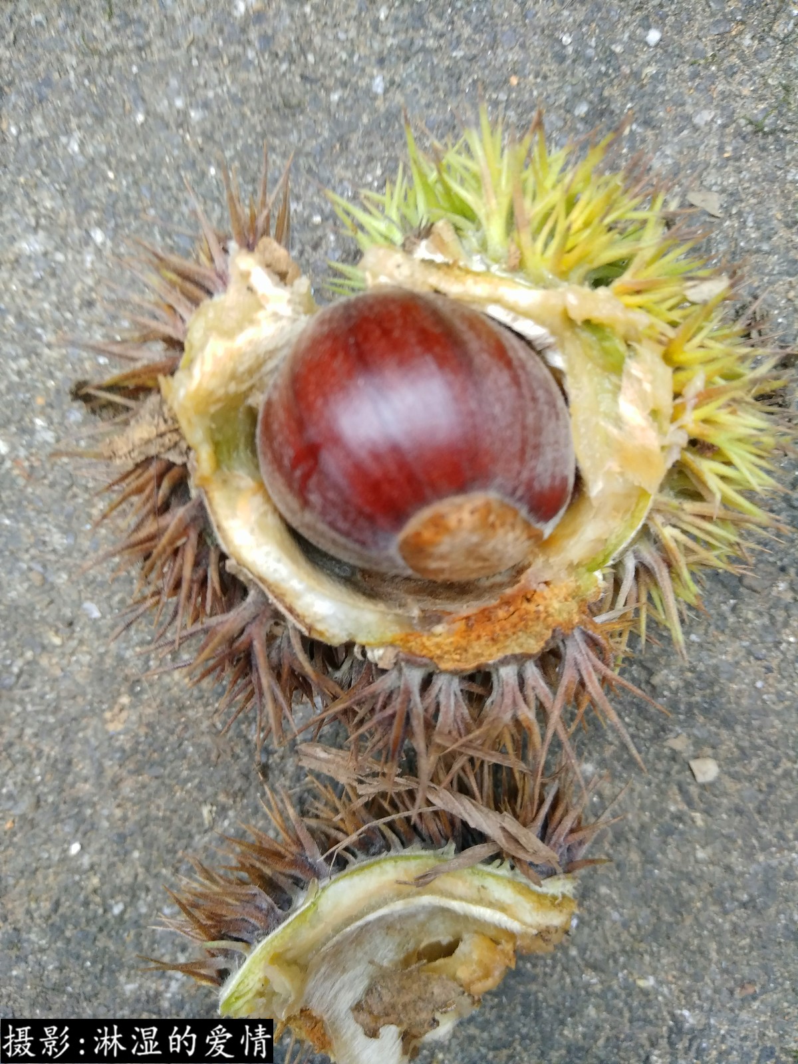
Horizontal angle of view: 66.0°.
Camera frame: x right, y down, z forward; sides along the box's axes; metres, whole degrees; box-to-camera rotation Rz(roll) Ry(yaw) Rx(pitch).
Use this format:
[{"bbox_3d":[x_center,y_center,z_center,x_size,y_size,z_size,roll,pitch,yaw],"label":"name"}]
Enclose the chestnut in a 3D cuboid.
[{"bbox_3d":[0.002,-0.011,0.069,0.034,0.031,0.032,-15,52,-7],"label":"chestnut"}]

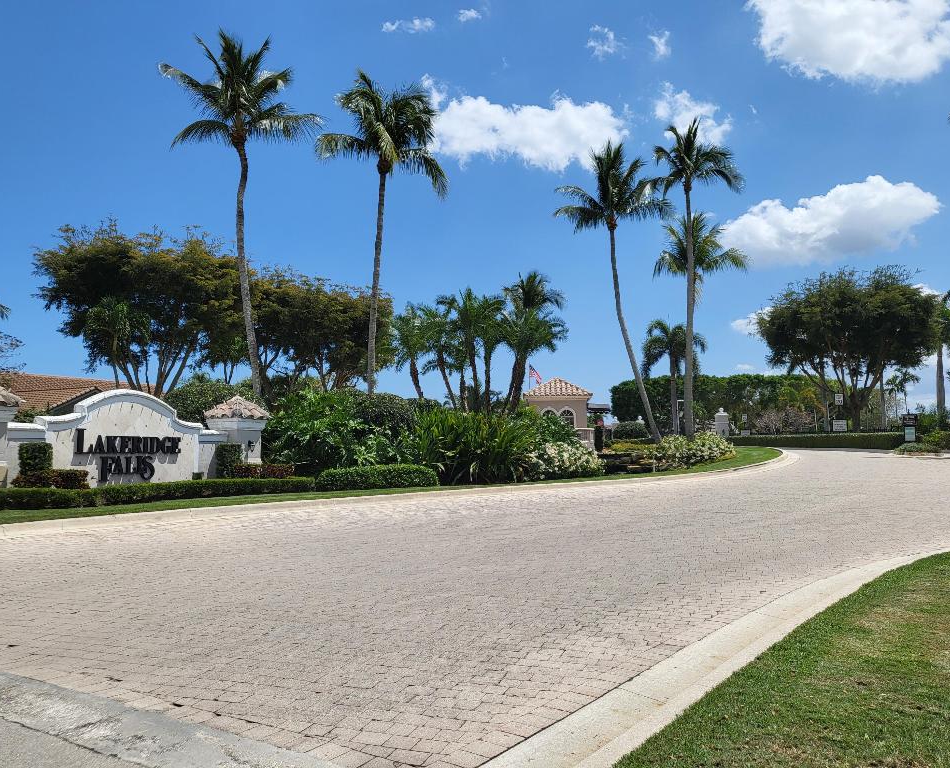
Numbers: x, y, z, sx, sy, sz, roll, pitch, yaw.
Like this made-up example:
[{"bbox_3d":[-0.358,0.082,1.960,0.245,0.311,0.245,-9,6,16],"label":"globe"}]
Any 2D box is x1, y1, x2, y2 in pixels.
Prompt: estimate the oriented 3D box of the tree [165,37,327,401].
[{"bbox_3d":[-8.050,-4.835,26.406,5.561,15.126,5.300,-1,-4,0],"label":"tree"}]

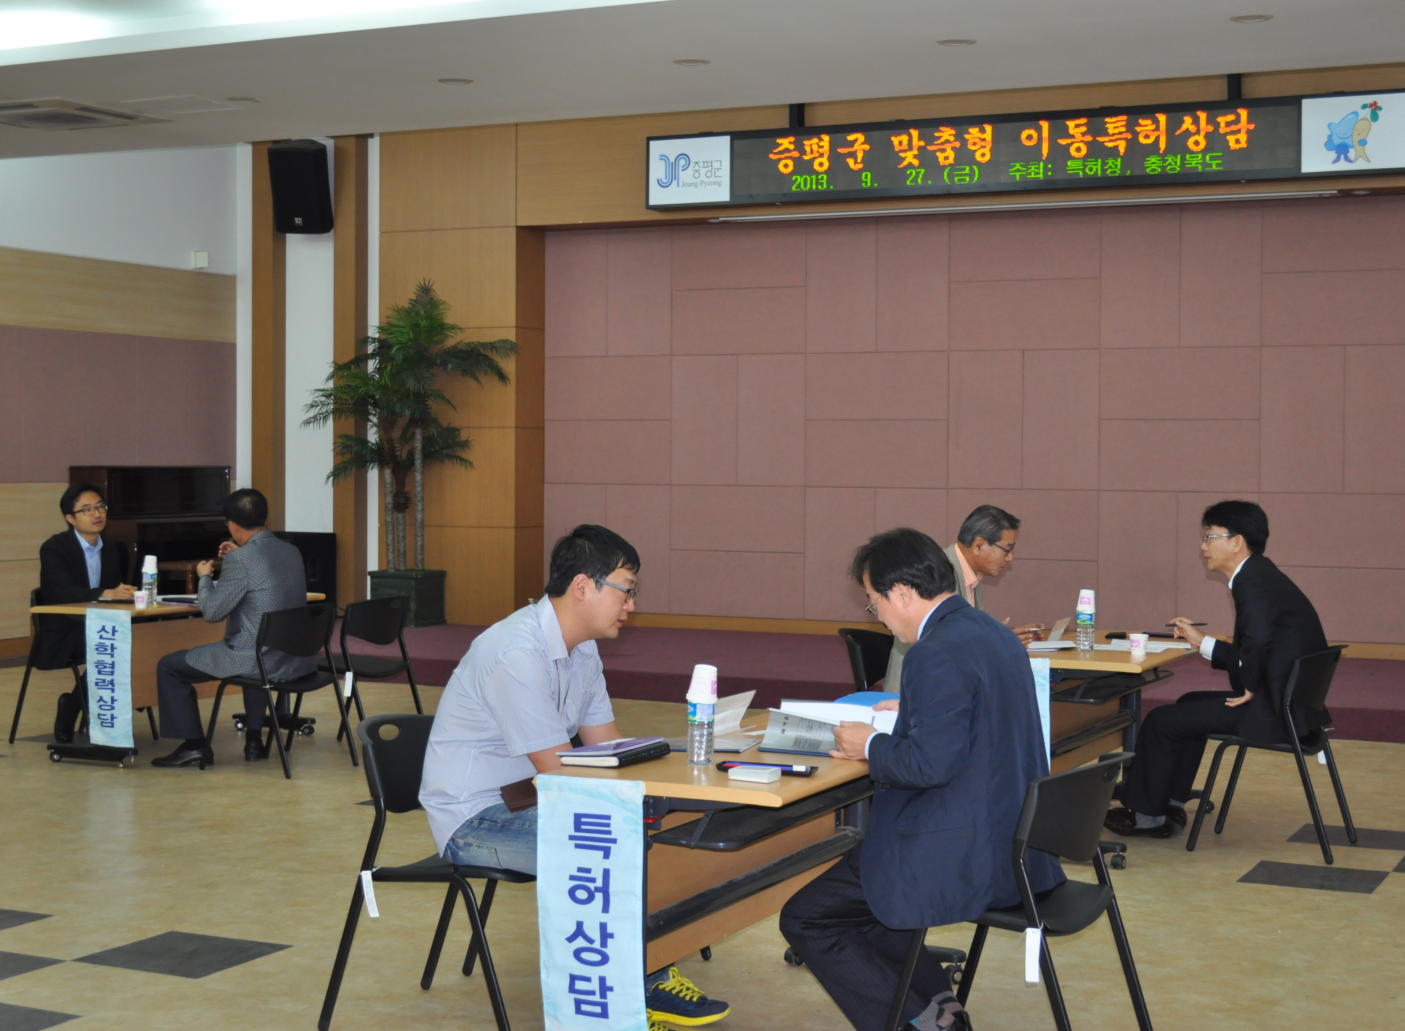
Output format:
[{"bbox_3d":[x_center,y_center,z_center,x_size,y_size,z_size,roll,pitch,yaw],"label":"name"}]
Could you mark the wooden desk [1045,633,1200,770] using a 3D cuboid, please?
[{"bbox_3d":[1.628,0.902,8.298,0.600,0.750,1.600,1,1,25],"label":"wooden desk"}]

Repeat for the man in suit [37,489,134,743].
[{"bbox_3d":[-3.111,0.497,10.541,0.640,1.320,0.500,1,1,30],"label":"man in suit"}]

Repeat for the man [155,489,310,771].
[{"bbox_3d":[-2.247,0.538,10.079,0.840,1.350,0.560,1,1,25],"label":"man"}]

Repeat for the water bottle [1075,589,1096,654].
[{"bbox_3d":[1.481,0.406,7.962,0.071,0.240,0.071,1,1,25],"label":"water bottle"}]

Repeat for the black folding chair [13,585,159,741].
[{"bbox_3d":[-3.169,0.771,10.592,0.540,0.775,0.520,1,1,25],"label":"black folding chair"}]

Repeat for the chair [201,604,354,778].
[{"bbox_3d":[-1.984,0.797,9.699,0.540,0.775,0.520,1,1,25],"label":"chair"}]

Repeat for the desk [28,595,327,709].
[{"bbox_3d":[-2.666,0.820,10.730,0.600,0.755,1.650,1,1,25],"label":"desk"}]

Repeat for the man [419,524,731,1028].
[{"bbox_3d":[-0.334,0.644,5.096,0.800,1.250,0.510,1,1,25],"label":"man"}]

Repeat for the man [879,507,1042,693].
[{"bbox_3d":[1.093,0.609,8.487,0.880,1.320,0.540,1,1,25],"label":"man"}]

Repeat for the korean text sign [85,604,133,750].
[{"bbox_3d":[-2.825,0.772,9.888,0.285,0.650,0.030,1,1,25],"label":"korean text sign"}]

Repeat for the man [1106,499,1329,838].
[{"bbox_3d":[1.974,0.596,7.933,0.880,1.310,0.520,1,1,25],"label":"man"}]

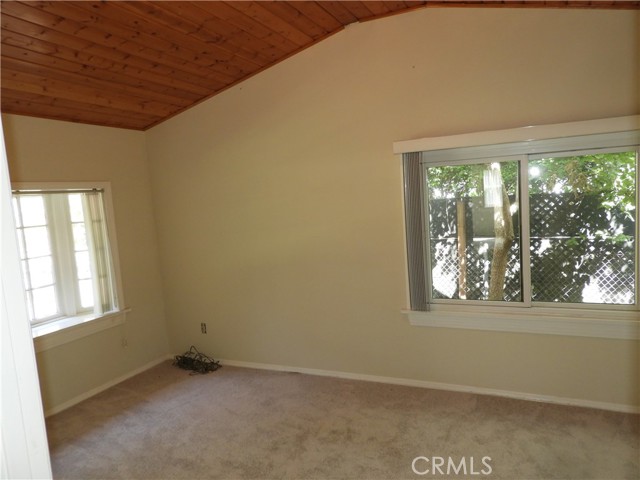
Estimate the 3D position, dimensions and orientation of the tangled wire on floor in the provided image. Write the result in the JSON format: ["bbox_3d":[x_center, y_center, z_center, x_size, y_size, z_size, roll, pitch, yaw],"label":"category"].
[{"bbox_3d":[-1.195,1.156,4.234,0.450,0.140,0.220,1,8,39],"label":"tangled wire on floor"}]

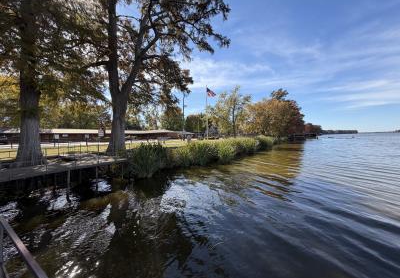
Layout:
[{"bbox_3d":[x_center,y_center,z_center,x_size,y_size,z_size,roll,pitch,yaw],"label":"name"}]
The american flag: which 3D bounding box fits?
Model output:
[{"bbox_3d":[2.274,-9.197,32.000,1.850,1.750,0.300,-1,1,3],"label":"american flag"}]

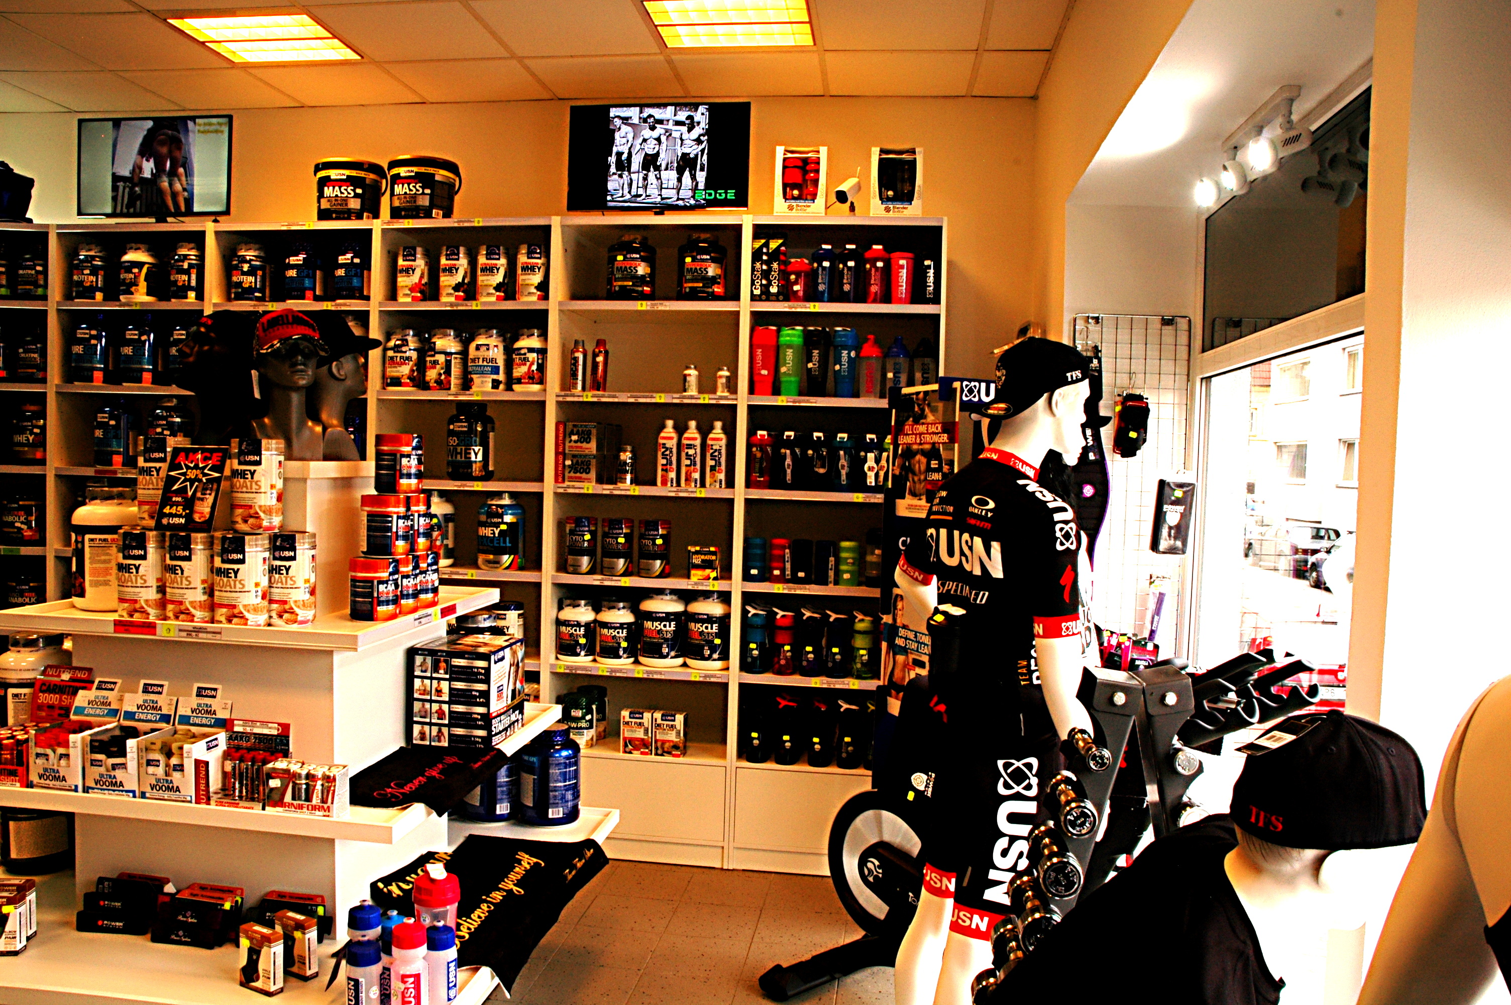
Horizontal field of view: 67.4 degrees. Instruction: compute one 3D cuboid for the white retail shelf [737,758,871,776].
[{"bbox_3d":[0.303,1.018,4.413,0.710,0.022,0.270,2,2,10],"label":"white retail shelf"}]

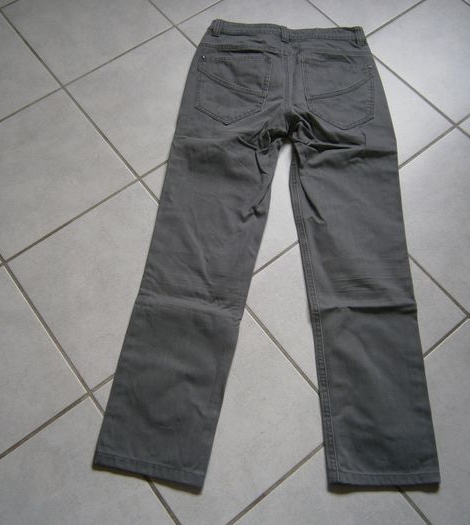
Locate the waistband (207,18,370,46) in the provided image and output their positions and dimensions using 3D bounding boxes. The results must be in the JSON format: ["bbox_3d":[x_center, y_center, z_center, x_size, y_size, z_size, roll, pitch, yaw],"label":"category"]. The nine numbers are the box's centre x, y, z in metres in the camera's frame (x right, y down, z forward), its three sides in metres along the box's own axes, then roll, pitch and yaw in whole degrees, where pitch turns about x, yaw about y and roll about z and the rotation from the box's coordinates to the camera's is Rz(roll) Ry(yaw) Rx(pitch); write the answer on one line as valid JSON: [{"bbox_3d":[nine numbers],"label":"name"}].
[{"bbox_3d":[0.126,-0.548,1.252,0.378,0.033,0.048,4,66,2],"label":"waistband"}]

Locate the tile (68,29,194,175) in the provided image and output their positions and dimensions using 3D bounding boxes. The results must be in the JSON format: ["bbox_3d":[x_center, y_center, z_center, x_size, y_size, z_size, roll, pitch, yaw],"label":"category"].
[{"bbox_3d":[-0.175,-0.376,1.203,0.310,0.010,0.310,-36,70,-15],"label":"tile"}]

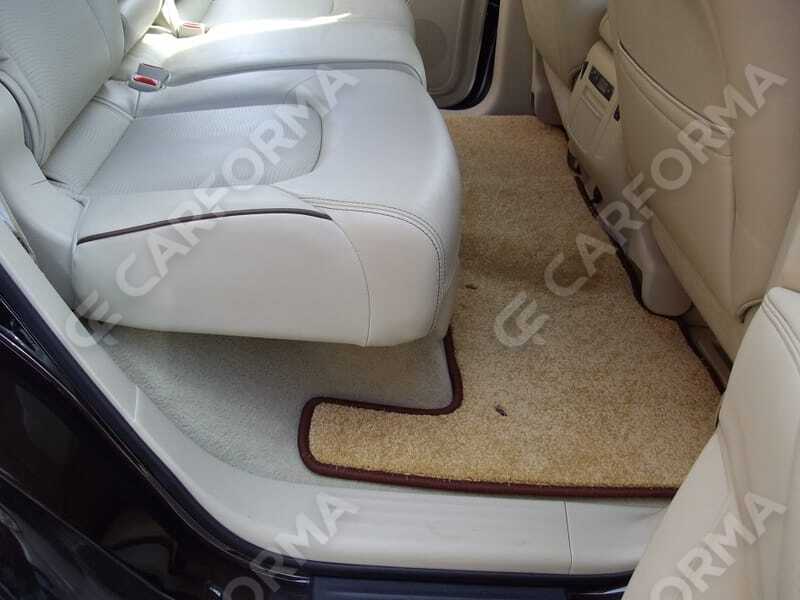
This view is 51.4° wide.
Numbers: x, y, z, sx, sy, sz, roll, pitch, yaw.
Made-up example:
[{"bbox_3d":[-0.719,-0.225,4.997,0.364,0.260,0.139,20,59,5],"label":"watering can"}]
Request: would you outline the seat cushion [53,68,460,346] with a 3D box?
[{"bbox_3d":[-0.208,-0.182,1.363,0.550,0.225,0.545,0,36,-2],"label":"seat cushion"}]

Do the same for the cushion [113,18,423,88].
[{"bbox_3d":[-0.235,-0.437,1.687,0.530,0.200,0.320,0,36,-2],"label":"cushion"}]

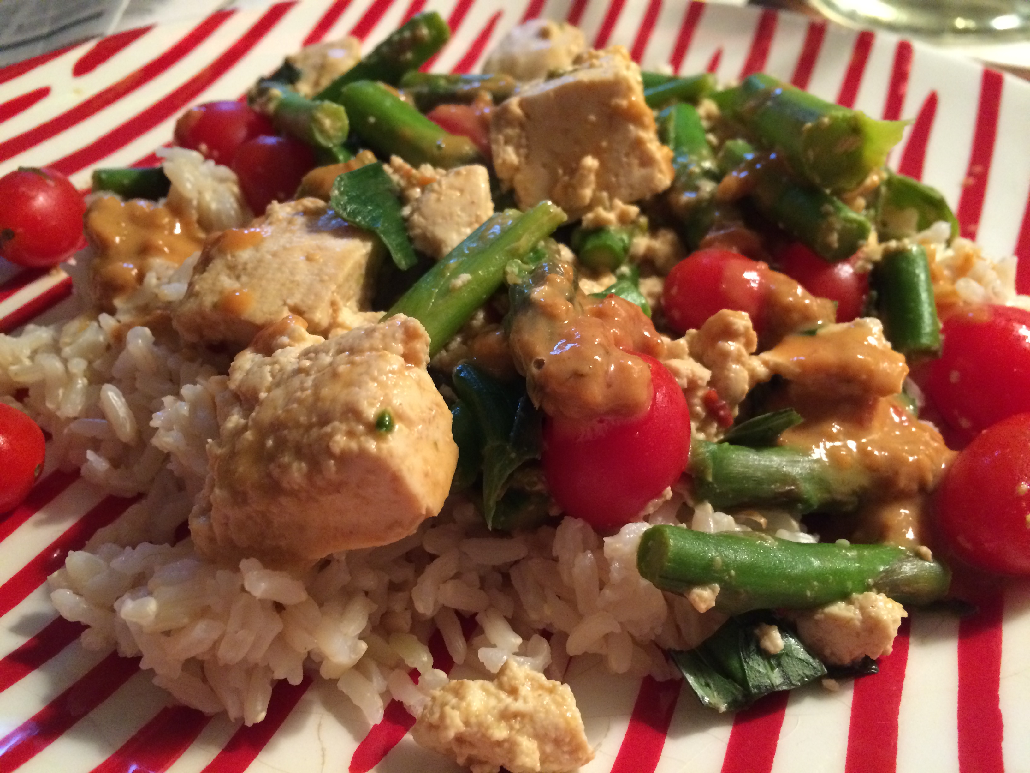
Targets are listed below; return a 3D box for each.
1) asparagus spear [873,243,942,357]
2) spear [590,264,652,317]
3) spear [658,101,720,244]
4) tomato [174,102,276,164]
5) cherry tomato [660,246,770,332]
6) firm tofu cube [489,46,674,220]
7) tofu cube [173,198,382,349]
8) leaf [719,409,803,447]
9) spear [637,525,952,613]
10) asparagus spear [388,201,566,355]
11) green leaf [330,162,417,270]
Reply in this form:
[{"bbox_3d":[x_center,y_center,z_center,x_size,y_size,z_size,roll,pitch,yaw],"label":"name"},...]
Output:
[{"bbox_3d":[0.072,-0.016,0.158,0.010,0.010,0.026,5,54,7],"label":"asparagus spear"},{"bbox_3d":[0.026,-0.024,0.213,0.017,0.013,0.015,3,38,0],"label":"spear"},{"bbox_3d":[0.053,-0.064,0.262,0.014,0.014,0.050,2,54,-1],"label":"spear"},{"bbox_3d":[-0.097,-0.083,0.287,0.033,0.027,0.028,3,38,0],"label":"tomato"},{"bbox_3d":[0.041,-0.019,0.180,0.021,0.020,0.021,0,36,0],"label":"cherry tomato"},{"bbox_3d":[0.016,-0.062,0.212,0.032,0.031,0.026,-16,38,-9],"label":"firm tofu cube"},{"bbox_3d":[-0.047,-0.021,0.171,0.031,0.023,0.028,-1,52,-2],"label":"tofu cube"},{"bbox_3d":[0.049,0.009,0.173,0.018,0.009,0.006,-18,18,0],"label":"leaf"},{"bbox_3d":[0.041,0.025,0.119,0.047,0.010,0.010,8,34,-15],"label":"spear"},{"bbox_3d":[-0.005,-0.022,0.162,0.011,0.011,0.051,22,45,27],"label":"asparagus spear"},{"bbox_3d":[-0.037,-0.044,0.224,0.019,0.029,0.008,-21,0,-2],"label":"green leaf"}]

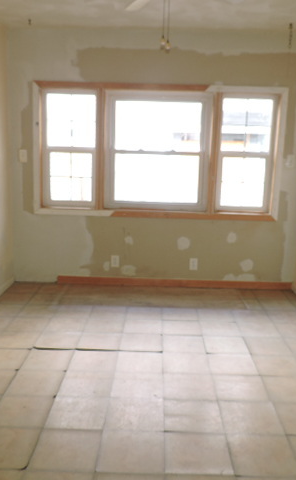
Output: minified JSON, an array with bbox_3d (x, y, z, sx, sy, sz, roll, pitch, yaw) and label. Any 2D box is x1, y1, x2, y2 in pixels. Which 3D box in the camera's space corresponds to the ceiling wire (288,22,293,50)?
[{"bbox_3d":[1.226,-1.750,3.820,0.022,0.212,0.022,1,11,2],"label":"ceiling wire"}]

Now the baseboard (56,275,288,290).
[{"bbox_3d":[0.256,0.435,4.460,2.355,0.083,0.017,1,11,2],"label":"baseboard"}]

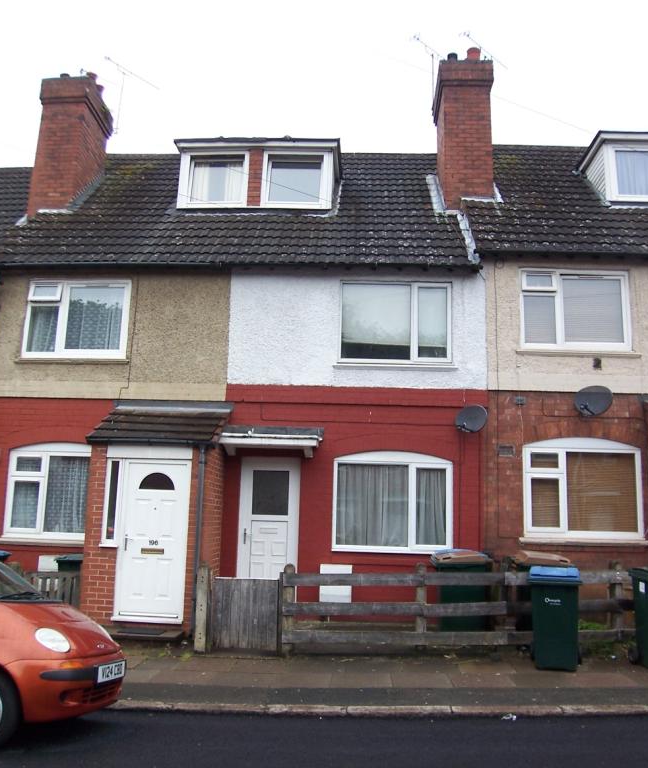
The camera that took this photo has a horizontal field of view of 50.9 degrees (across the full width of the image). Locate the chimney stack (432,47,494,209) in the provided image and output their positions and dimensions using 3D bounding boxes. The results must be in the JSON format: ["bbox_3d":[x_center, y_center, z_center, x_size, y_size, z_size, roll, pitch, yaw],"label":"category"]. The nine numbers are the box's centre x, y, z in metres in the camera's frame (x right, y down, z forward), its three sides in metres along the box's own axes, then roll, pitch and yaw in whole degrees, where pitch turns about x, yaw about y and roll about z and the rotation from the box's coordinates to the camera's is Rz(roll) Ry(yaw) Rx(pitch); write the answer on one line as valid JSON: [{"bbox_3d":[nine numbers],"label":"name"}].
[{"bbox_3d":[2.534,-4.397,12.352,0.930,3.200,1.250,1,-10,3],"label":"chimney stack"}]

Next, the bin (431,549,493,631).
[{"bbox_3d":[1.726,2.660,8.585,0.720,1.070,0.580,5,-11,-16],"label":"bin"}]

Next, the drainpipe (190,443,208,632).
[{"bbox_3d":[-1.616,1.990,8.691,0.075,2.400,0.085,1,-10,3],"label":"drainpipe"}]

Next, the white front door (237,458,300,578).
[{"bbox_3d":[-0.804,2.144,9.869,0.880,2.120,0.080,1,-10,3],"label":"white front door"}]

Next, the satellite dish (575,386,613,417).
[{"bbox_3d":[3.826,0.248,9.632,0.370,0.440,0.510,10,-13,-38],"label":"satellite dish"}]

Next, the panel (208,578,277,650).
[{"bbox_3d":[-0.932,2.740,8.089,0.800,0.880,0.060,1,-10,3],"label":"panel"}]

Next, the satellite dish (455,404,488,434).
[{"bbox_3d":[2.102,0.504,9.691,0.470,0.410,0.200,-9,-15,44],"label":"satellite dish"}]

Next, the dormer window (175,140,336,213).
[{"bbox_3d":[-1.174,-3.560,12.272,2.860,1.380,1.100,1,-10,3],"label":"dormer window"}]

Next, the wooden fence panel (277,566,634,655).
[{"bbox_3d":[1.591,2.583,7.841,4.350,1.080,0.120,0,-10,3],"label":"wooden fence panel"}]

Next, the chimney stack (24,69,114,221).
[{"bbox_3d":[-4.739,-4.294,12.744,0.920,3.000,1.250,1,-10,3],"label":"chimney stack"}]

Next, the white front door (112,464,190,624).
[{"bbox_3d":[-2.216,2.018,8.805,0.930,2.070,0.080,1,-10,3],"label":"white front door"}]

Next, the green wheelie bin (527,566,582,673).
[{"bbox_3d":[2.512,2.556,7.490,0.580,1.070,0.720,-1,-11,15],"label":"green wheelie bin"}]

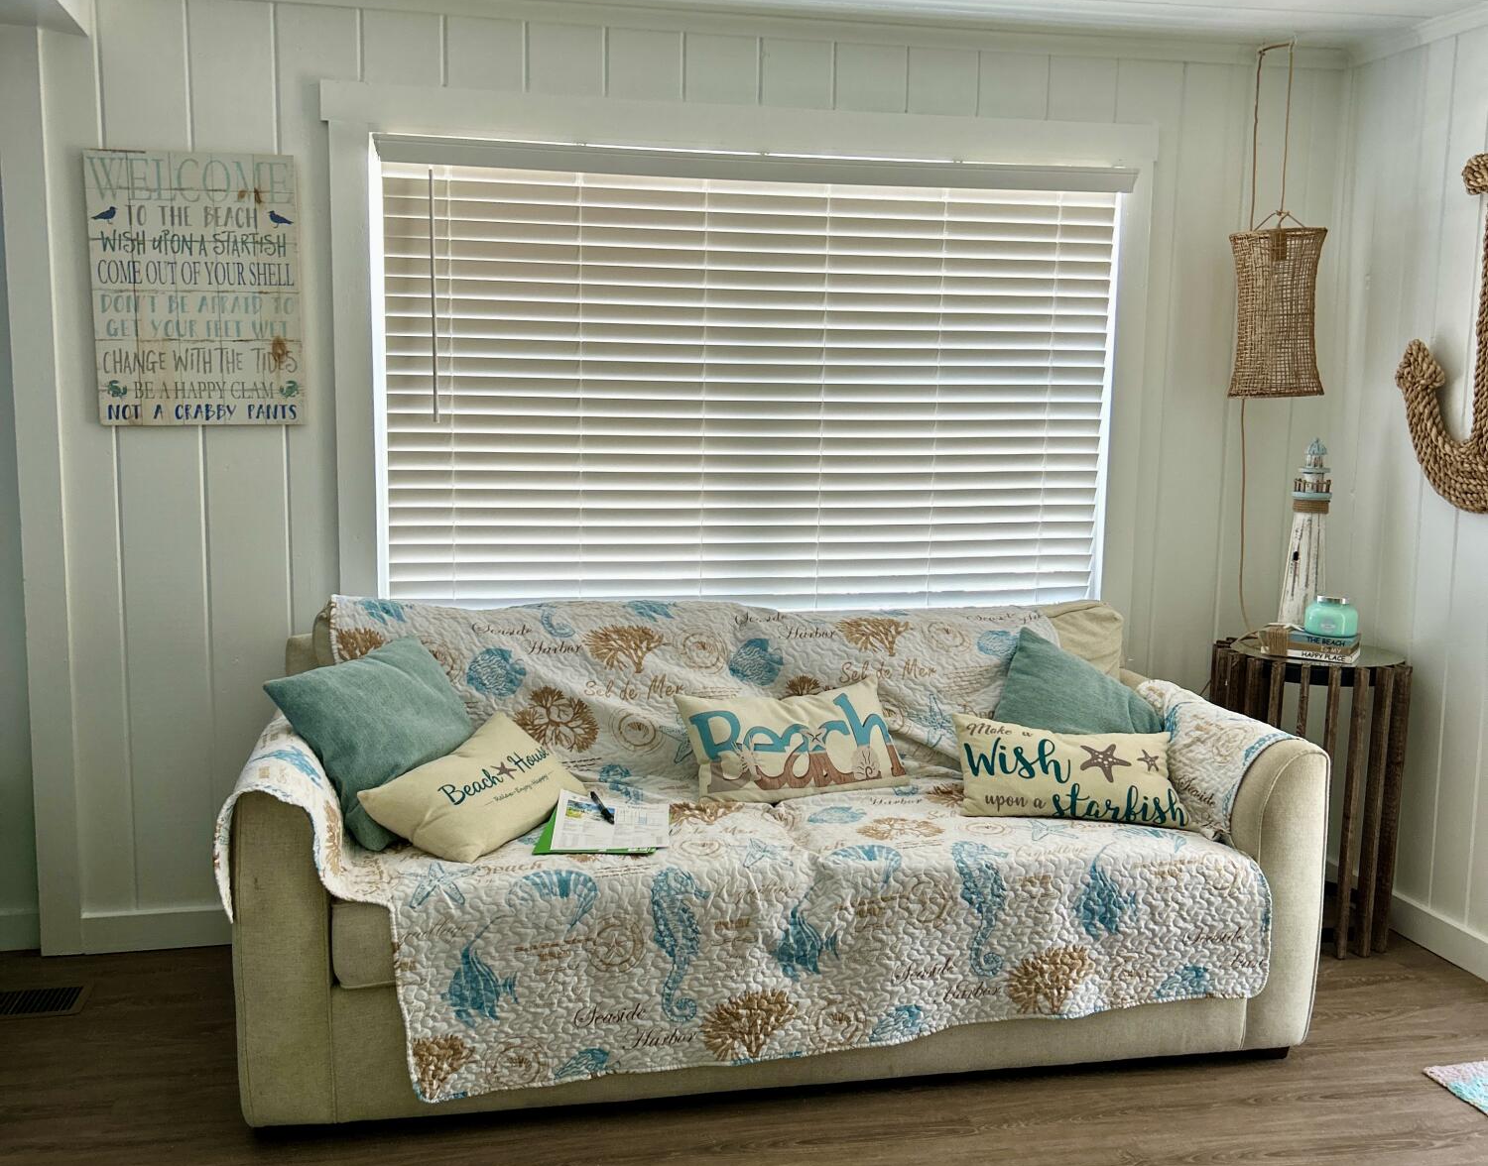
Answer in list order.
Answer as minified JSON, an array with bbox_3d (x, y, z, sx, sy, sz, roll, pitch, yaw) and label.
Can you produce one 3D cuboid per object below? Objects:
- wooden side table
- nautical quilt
[{"bbox_3d":[1.398,0.517,3.732,0.466,0.702,0.466,-1,8,-13],"label":"wooden side table"},{"bbox_3d":[0.042,0.454,3.137,2.133,0.790,0.837,-1,8,-10],"label":"nautical quilt"}]

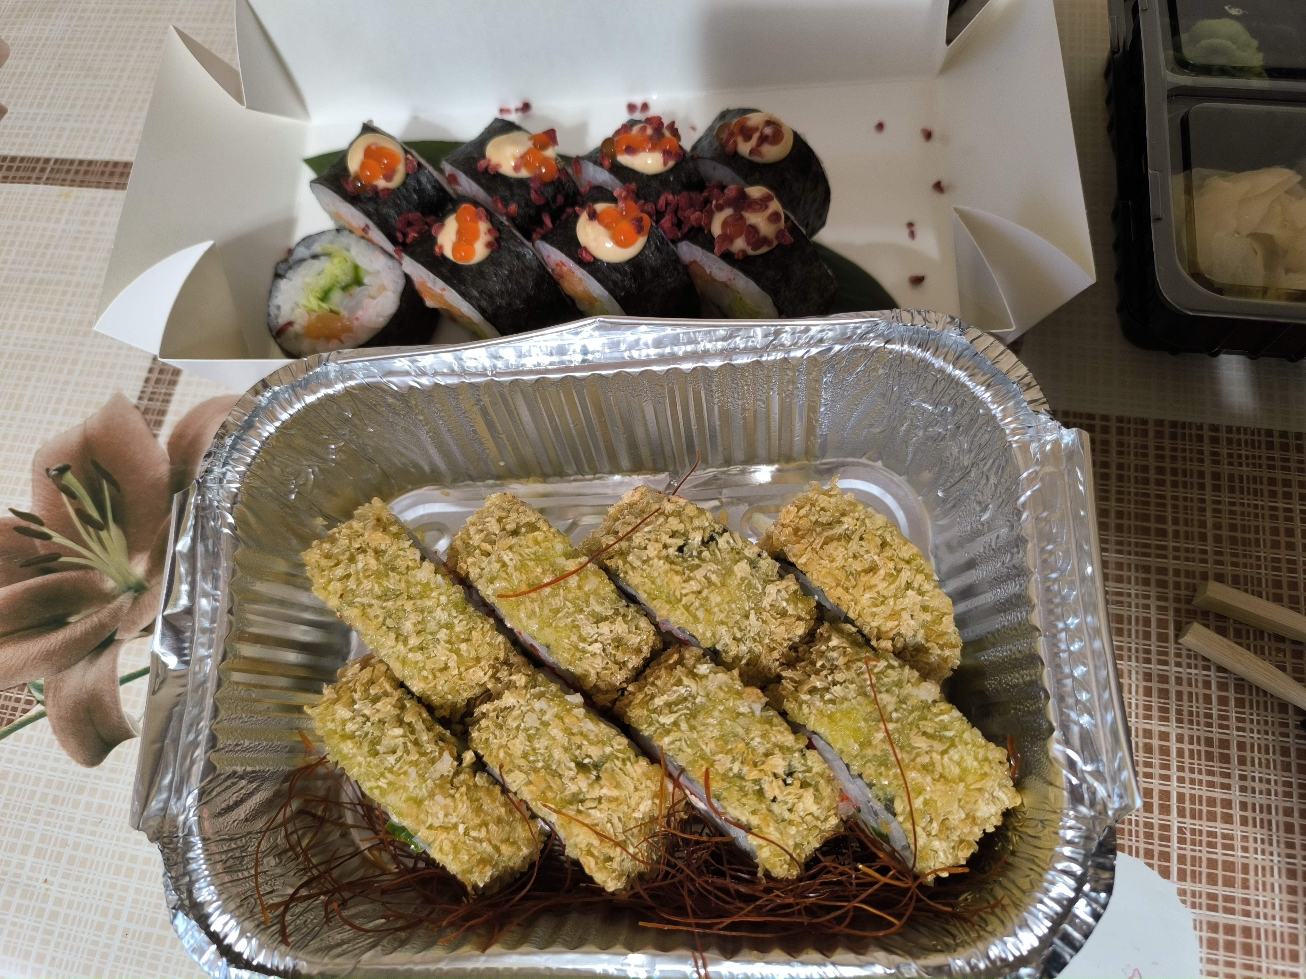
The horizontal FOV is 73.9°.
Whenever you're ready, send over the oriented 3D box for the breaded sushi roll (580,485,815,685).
[{"bbox_3d":[0.011,0.025,0.219,0.056,0.040,0.023,35,76,14],"label":"breaded sushi roll"}]

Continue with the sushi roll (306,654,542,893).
[{"bbox_3d":[-0.056,0.070,0.213,0.059,0.040,0.022,40,67,15],"label":"sushi roll"}]

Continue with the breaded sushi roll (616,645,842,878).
[{"bbox_3d":[0.018,0.064,0.207,0.024,0.040,0.055,-43,74,-14],"label":"breaded sushi roll"}]

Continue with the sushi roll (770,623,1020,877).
[{"bbox_3d":[0.054,0.061,0.204,0.024,0.040,0.056,-40,74,-12],"label":"sushi roll"}]

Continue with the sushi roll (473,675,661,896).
[{"bbox_3d":[-0.018,0.068,0.210,0.053,0.040,0.024,42,72,15],"label":"sushi roll"}]

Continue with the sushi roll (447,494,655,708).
[{"bbox_3d":[-0.025,0.028,0.222,0.057,0.040,0.021,41,74,15],"label":"sushi roll"}]

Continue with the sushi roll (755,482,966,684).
[{"bbox_3d":[0.053,0.022,0.216,0.054,0.040,0.021,41,85,15],"label":"sushi roll"}]

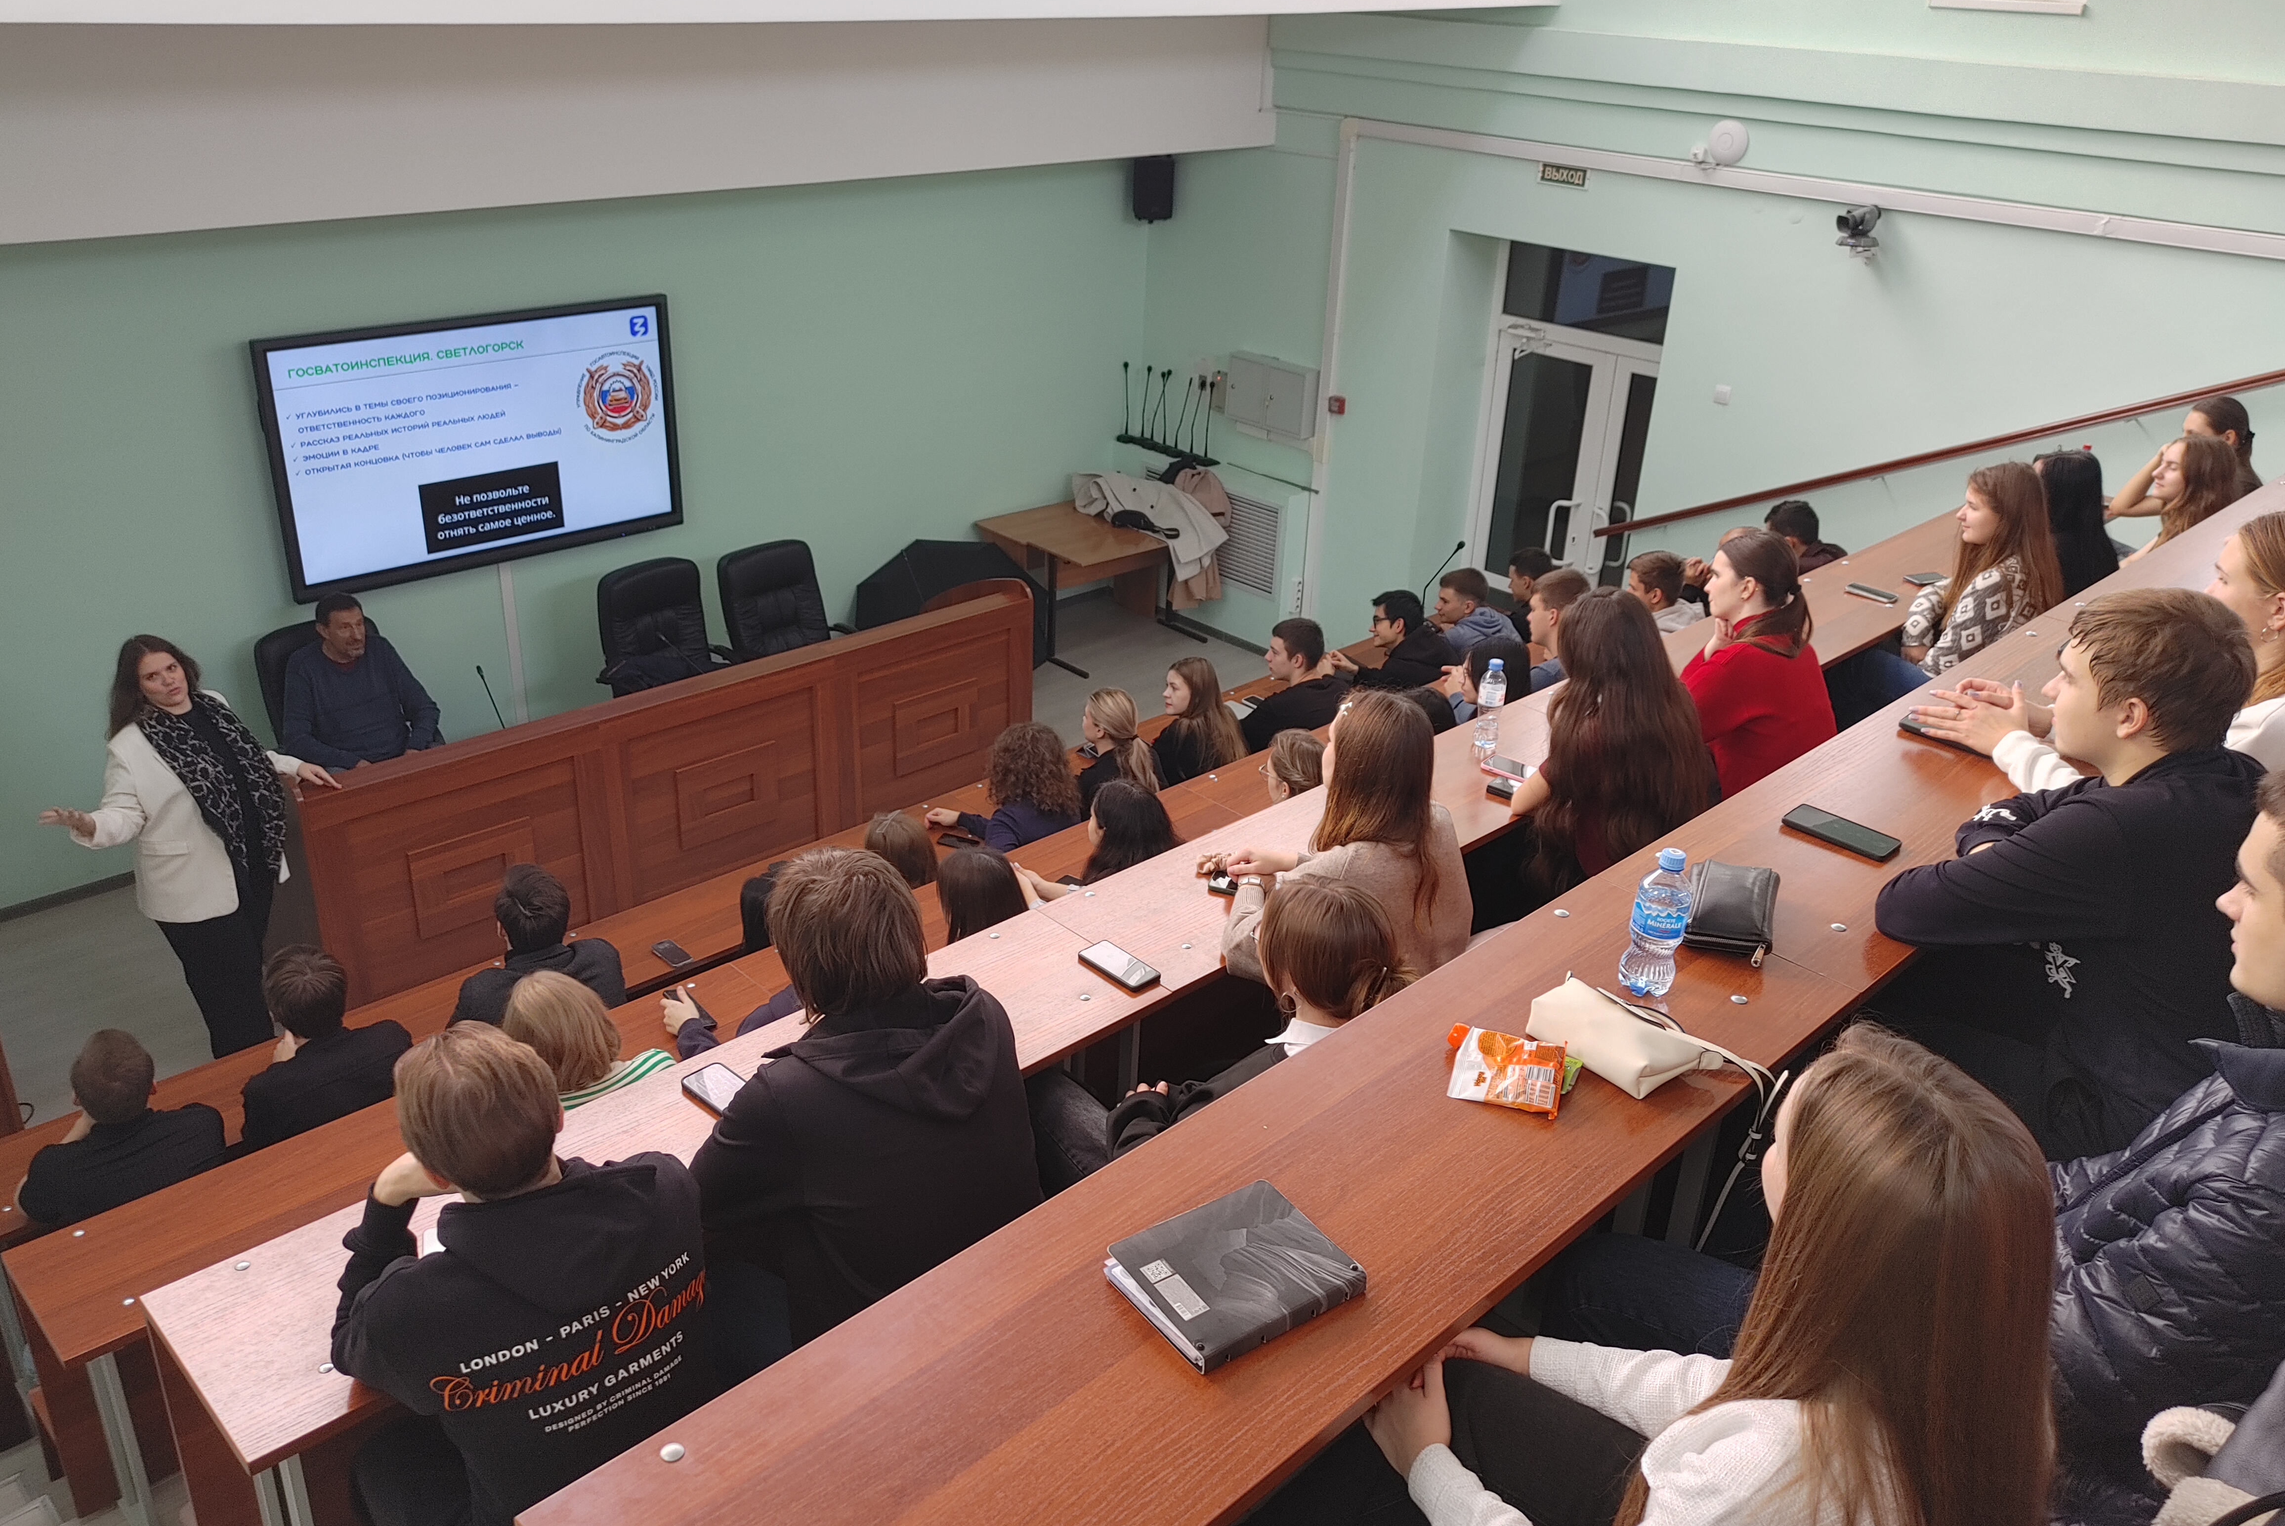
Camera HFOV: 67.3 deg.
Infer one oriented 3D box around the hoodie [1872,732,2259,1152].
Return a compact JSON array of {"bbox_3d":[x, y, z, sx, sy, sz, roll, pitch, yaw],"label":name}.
[{"bbox_3d":[1.294,0.216,2.413,0.460,0.600,0.470,22,31,35],"label":"hoodie"}]

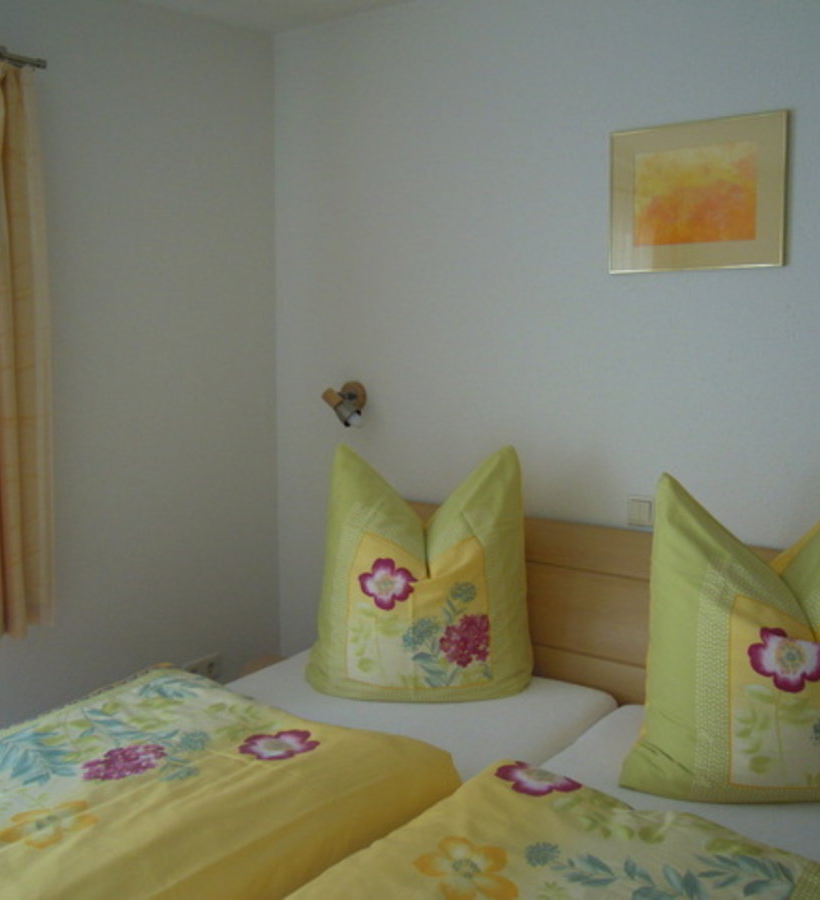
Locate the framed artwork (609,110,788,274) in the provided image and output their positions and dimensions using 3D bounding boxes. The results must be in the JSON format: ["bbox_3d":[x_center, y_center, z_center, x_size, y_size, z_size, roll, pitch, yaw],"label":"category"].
[{"bbox_3d":[0.762,-0.680,2.597,0.478,0.389,0.024,5,8,36],"label":"framed artwork"}]

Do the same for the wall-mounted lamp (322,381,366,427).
[{"bbox_3d":[-0.223,-0.165,3.325,0.115,0.152,0.124,5,8,36],"label":"wall-mounted lamp"}]

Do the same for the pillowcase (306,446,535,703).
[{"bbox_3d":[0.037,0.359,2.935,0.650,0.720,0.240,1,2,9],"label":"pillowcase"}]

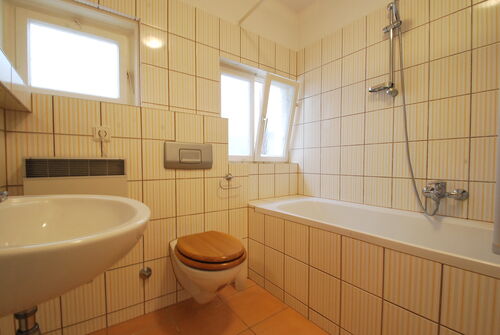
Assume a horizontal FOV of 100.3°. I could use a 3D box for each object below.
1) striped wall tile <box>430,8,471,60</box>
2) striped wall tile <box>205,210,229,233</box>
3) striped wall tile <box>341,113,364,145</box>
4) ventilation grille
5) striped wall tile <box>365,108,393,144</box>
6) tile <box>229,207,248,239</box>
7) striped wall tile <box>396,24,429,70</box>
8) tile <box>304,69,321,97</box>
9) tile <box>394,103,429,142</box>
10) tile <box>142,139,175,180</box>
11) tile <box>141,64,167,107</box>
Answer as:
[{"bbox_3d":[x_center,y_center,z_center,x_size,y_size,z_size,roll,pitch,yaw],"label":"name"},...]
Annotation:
[{"bbox_3d":[1.249,-0.824,1.306,0.010,0.252,0.200,-1,2,-39],"label":"striped wall tile"},{"bbox_3d":[-0.249,0.463,1.599,0.200,0.250,0.010,-1,2,-36],"label":"striped wall tile"},{"bbox_3d":[0.847,-0.308,1.722,0.010,0.249,0.191,-1,2,-39],"label":"striped wall tile"},{"bbox_3d":[-0.829,0.001,1.017,0.370,0.083,0.020,-1,2,-35],"label":"ventilation grille"},{"bbox_3d":[0.995,-0.313,1.611,0.010,0.254,0.195,-1,2,-39],"label":"striped wall tile"},{"bbox_3d":[-0.089,0.441,1.620,0.167,0.249,0.010,-1,2,-32],"label":"tile"},{"bbox_3d":[1.087,-0.801,1.411,0.010,0.249,0.191,-1,2,-39],"label":"striped wall tile"},{"bbox_3d":[0.624,-0.838,2.074,0.010,0.250,0.200,-1,2,-36],"label":"tile"},{"bbox_3d":[1.118,-0.310,1.458,0.010,0.254,0.195,-1,2,-39],"label":"tile"},{"bbox_3d":[-0.574,-0.050,1.321,0.200,0.250,0.010,-1,2,-35],"label":"tile"},{"bbox_3d":[-0.648,-0.564,1.432,0.170,0.252,0.010,-1,1,-34],"label":"tile"}]

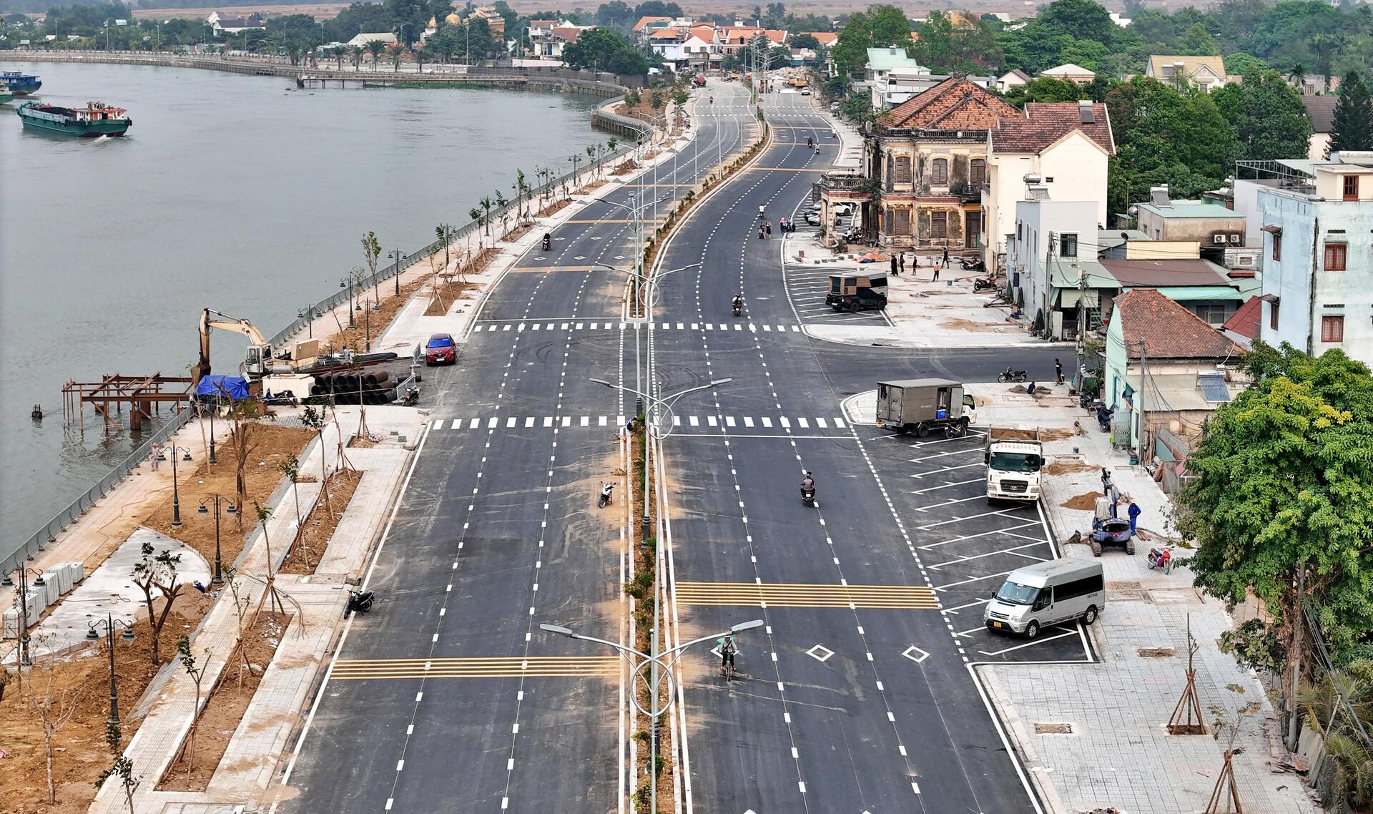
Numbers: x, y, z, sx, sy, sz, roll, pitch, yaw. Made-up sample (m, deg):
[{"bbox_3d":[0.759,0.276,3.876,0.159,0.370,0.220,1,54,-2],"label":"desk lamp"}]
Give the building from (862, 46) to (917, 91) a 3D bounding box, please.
[{"bbox_3d":[37.031,-58.078,501.113,9.500,13.200,11.000,0,9,-3],"label":"building"}]

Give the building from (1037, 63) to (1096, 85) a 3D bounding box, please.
[{"bbox_3d":[74.852,-63.588,545.000,10.200,8.000,10.000,1,9,6],"label":"building"}]

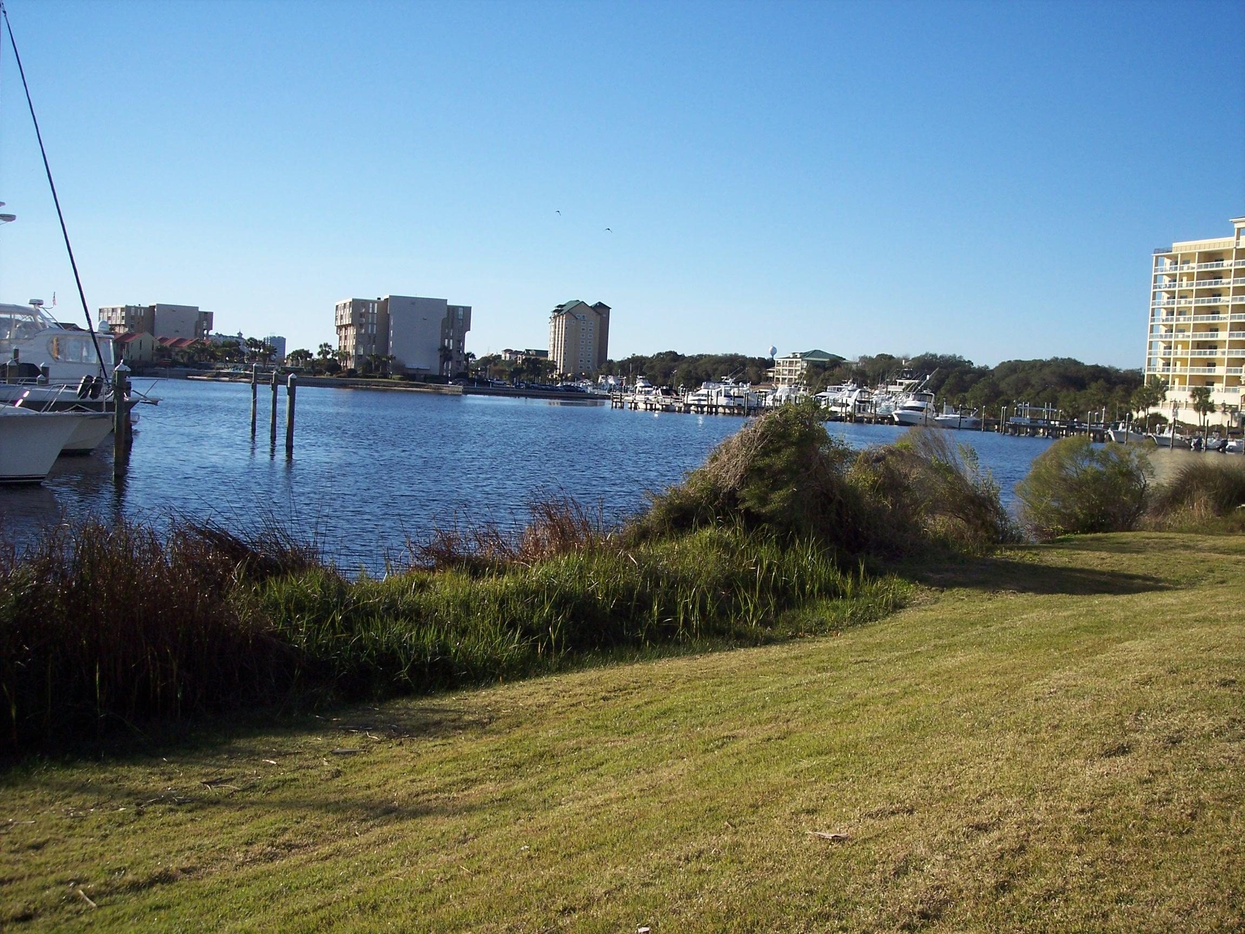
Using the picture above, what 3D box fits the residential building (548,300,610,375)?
[{"bbox_3d":[-21.017,-58.233,665.034,22.500,39.500,22.000,2,3,-24],"label":"residential building"}]

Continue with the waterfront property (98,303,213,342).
[{"bbox_3d":[-180.759,-51.356,543.087,33.000,22.000,33.000,1,4,-33],"label":"waterfront property"}]

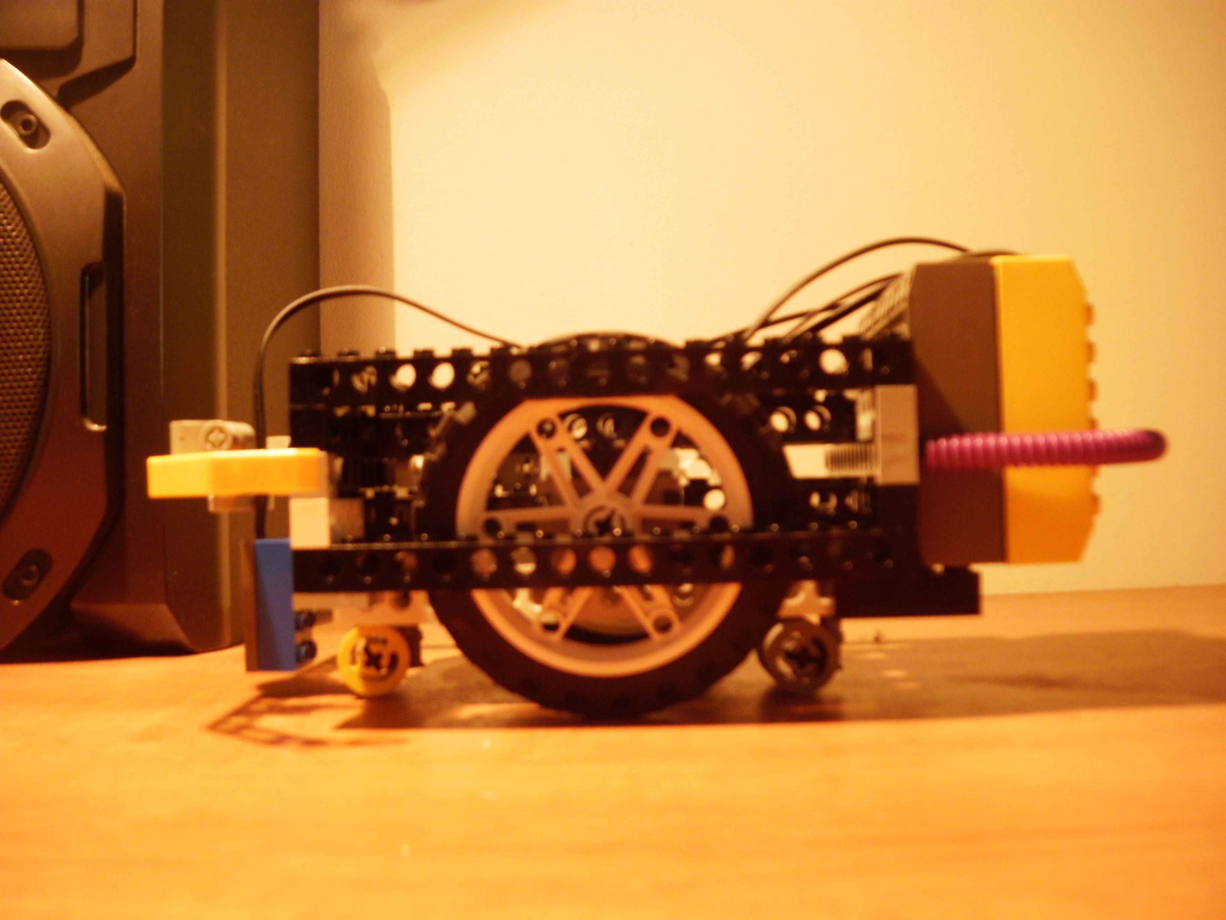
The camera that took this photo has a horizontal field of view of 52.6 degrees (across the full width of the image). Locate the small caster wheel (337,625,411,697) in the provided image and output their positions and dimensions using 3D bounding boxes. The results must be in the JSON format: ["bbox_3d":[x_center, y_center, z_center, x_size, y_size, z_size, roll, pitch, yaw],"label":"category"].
[{"bbox_3d":[-0.056,0.047,0.295,0.017,0.017,0.010,-2,0,4],"label":"small caster wheel"}]

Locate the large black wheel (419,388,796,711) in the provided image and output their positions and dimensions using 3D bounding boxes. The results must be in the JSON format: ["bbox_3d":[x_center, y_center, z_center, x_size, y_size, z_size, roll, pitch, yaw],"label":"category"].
[{"bbox_3d":[-0.001,0.014,0.265,0.082,0.082,0.015,-2,0,4],"label":"large black wheel"}]

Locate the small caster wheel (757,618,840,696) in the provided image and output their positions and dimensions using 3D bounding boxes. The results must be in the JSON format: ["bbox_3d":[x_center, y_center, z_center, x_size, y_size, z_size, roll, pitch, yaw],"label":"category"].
[{"bbox_3d":[0.043,0.045,0.290,0.018,0.018,0.010,-2,0,4],"label":"small caster wheel"}]

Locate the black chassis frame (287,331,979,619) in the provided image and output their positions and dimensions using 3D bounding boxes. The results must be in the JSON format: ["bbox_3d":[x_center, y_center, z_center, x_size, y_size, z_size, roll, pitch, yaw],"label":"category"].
[{"bbox_3d":[0.008,0.004,0.292,0.140,0.060,0.088,-2,0,4],"label":"black chassis frame"}]

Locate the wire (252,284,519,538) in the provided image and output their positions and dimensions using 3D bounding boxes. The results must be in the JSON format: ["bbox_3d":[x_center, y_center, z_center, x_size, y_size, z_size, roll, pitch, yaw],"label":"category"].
[{"bbox_3d":[-0.054,-0.012,0.297,0.062,0.060,0.020,-2,0,4],"label":"wire"}]

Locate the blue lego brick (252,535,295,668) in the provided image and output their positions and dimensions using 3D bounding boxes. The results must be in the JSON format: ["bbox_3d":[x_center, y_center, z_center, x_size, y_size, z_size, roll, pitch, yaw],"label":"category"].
[{"bbox_3d":[-0.081,0.035,0.306,0.010,0.032,0.016,-2,0,4],"label":"blue lego brick"}]

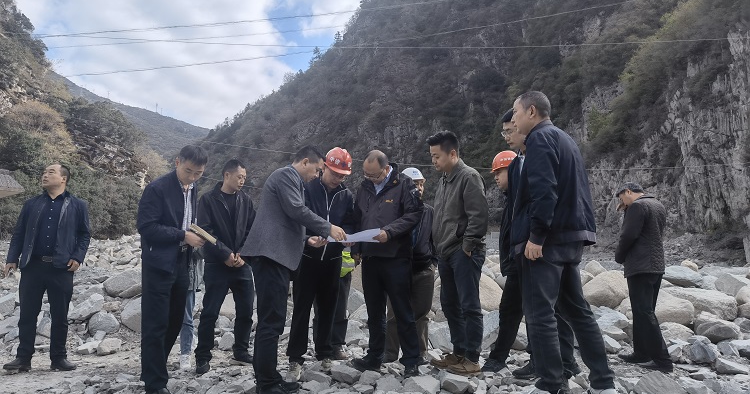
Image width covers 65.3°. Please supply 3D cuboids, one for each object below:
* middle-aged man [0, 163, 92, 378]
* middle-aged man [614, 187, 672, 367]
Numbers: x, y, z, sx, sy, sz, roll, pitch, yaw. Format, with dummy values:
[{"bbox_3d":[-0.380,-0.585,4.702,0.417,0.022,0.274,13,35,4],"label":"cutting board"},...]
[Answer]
[{"bbox_3d":[-2.745,0.571,4.901,0.660,1.710,0.400,2,-7,-17],"label":"middle-aged man"},{"bbox_3d":[2.427,0.701,5.287,0.480,1.680,0.400,6,-9,-41],"label":"middle-aged man"}]

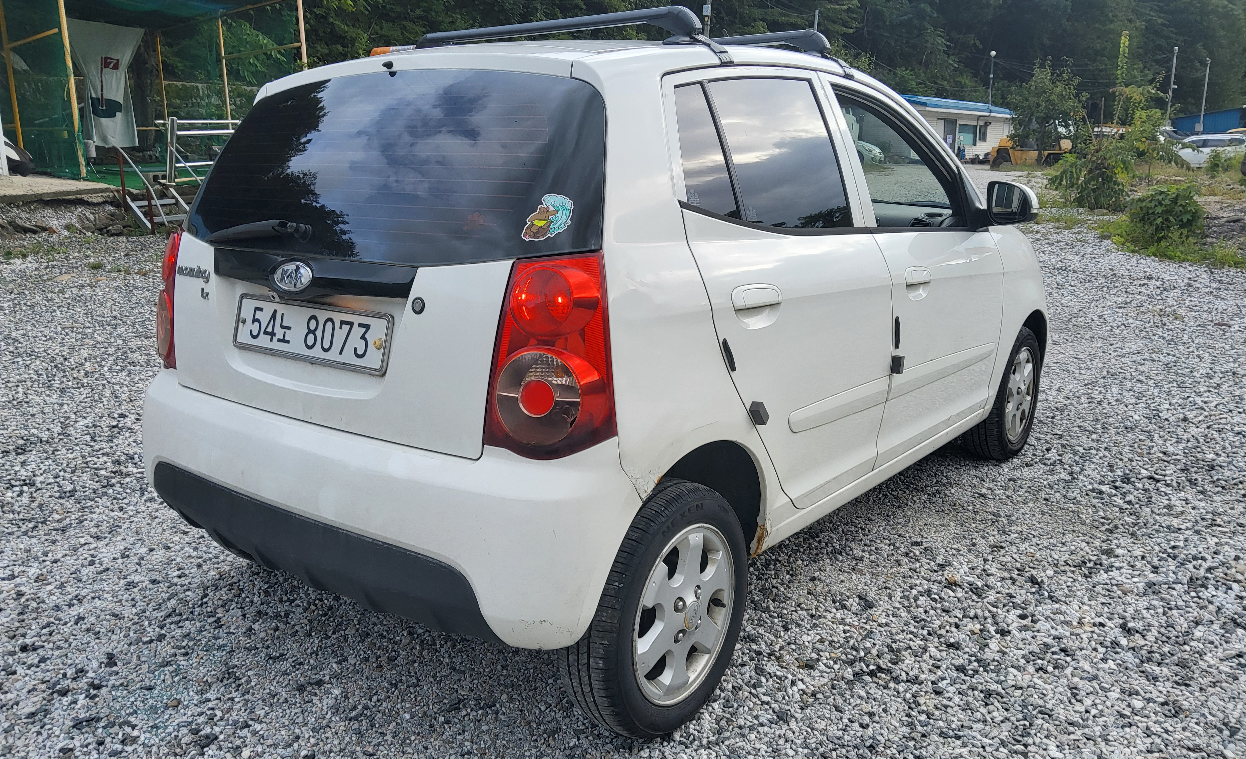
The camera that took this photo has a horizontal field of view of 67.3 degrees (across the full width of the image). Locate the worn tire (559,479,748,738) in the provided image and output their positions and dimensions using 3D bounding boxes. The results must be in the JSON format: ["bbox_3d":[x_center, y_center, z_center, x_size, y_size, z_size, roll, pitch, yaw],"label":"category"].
[{"bbox_3d":[0.088,0.487,2.029,0.167,0.547,0.547,9,16,37],"label":"worn tire"}]

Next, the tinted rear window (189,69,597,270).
[{"bbox_3d":[-0.585,-0.466,2.078,1.430,0.482,0.102,9,-15,37],"label":"tinted rear window"}]

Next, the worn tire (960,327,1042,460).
[{"bbox_3d":[1.550,0.043,3.841,0.167,0.547,0.547,9,16,37],"label":"worn tire"}]

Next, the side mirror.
[{"bbox_3d":[1.301,-0.589,3.123,0.170,0.145,0.120,9,16,37],"label":"side mirror"}]

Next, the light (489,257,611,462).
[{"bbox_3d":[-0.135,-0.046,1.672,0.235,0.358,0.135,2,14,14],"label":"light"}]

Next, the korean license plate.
[{"bbox_3d":[-0.687,-0.103,2.021,0.540,0.128,0.025,9,6,37],"label":"korean license plate"}]

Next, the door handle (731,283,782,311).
[{"bbox_3d":[0.288,-0.181,1.998,0.040,0.054,0.200,9,16,37],"label":"door handle"}]

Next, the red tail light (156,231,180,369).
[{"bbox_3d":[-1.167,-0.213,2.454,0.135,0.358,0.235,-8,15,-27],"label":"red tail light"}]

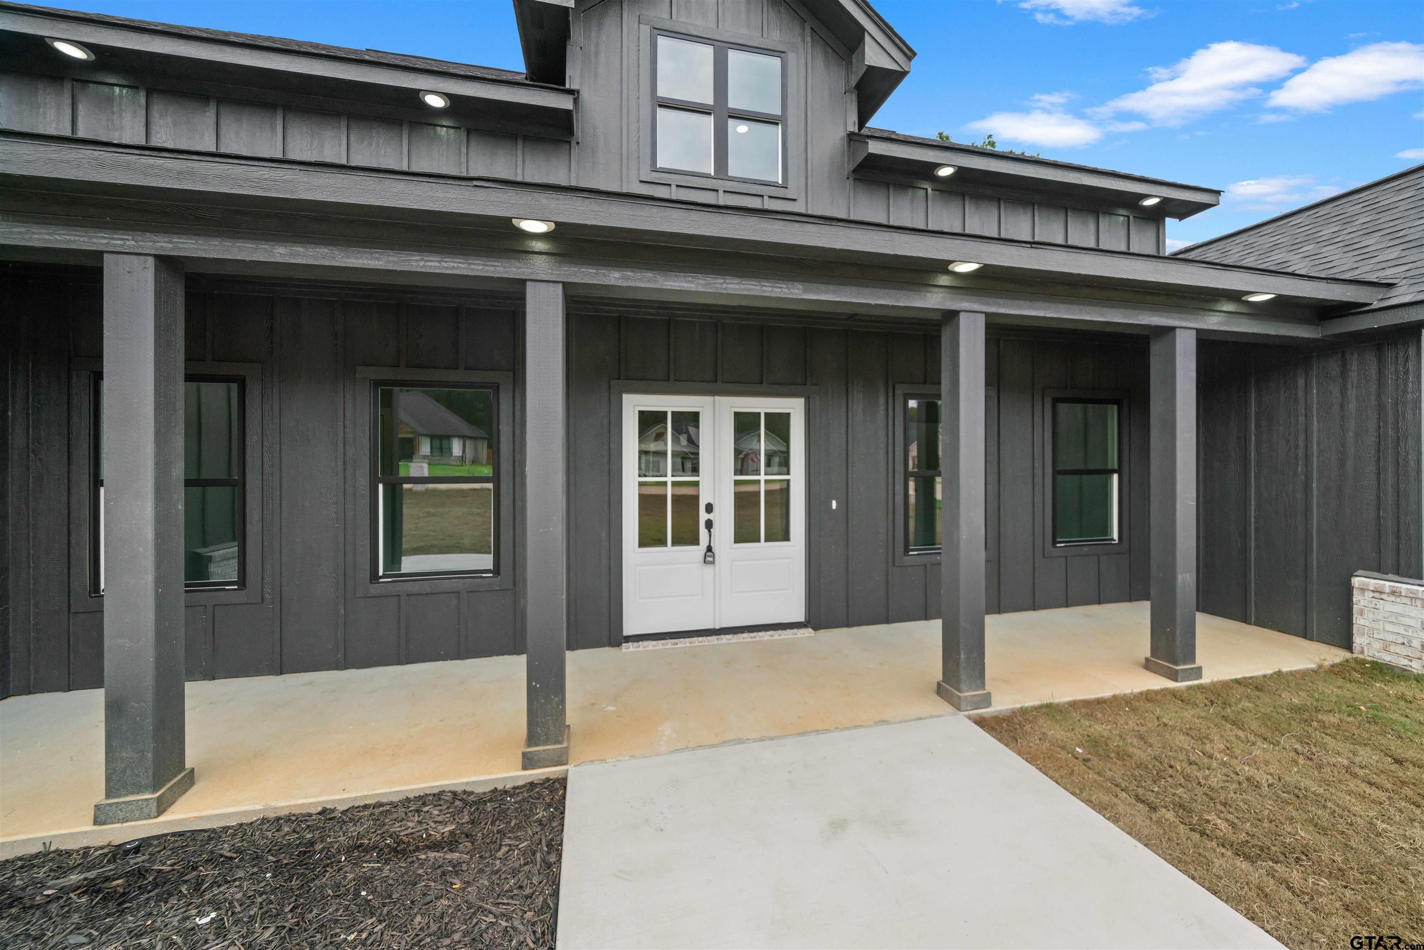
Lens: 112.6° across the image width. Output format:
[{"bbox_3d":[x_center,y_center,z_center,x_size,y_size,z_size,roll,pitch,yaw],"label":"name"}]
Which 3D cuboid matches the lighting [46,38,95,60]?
[{"bbox_3d":[-3.988,-2.638,2.954,0.175,0.030,0.175,-1,0,-12],"label":"lighting"}]

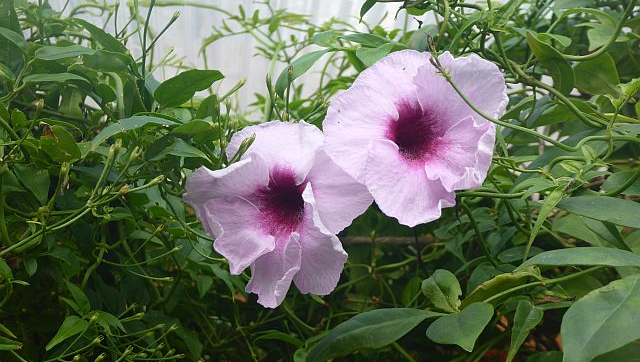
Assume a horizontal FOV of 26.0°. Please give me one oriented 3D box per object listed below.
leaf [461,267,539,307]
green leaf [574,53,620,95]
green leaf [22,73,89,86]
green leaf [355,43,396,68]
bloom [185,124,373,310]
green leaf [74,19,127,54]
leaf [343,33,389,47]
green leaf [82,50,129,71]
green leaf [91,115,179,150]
[{"bbox_3d":[0.070,0.041,0.538,0.034,0.007,0.017,-20,37,-9],"label":"leaf"},{"bbox_3d":[0.121,-0.047,0.606,0.025,0.019,0.005,37,-13,13],"label":"green leaf"},{"bbox_3d":[-0.117,-0.045,0.614,0.034,0.005,0.015,-1,16,19],"label":"green leaf"},{"bbox_3d":[0.024,-0.054,0.593,0.020,0.006,0.015,-33,47,-32],"label":"green leaf"},{"bbox_3d":[-0.016,0.013,0.550,0.070,0.070,0.050,2,5,10],"label":"bloom"},{"bbox_3d":[-0.100,-0.066,0.630,0.028,0.006,0.013,32,33,0],"label":"green leaf"},{"bbox_3d":[0.020,-0.061,0.606,0.021,0.005,0.014,9,23,-15],"label":"leaf"},{"bbox_3d":[-0.095,-0.053,0.614,0.026,0.006,0.018,9,35,24],"label":"green leaf"},{"bbox_3d":[-0.075,-0.020,0.564,0.039,0.007,0.019,-16,23,-24],"label":"green leaf"}]

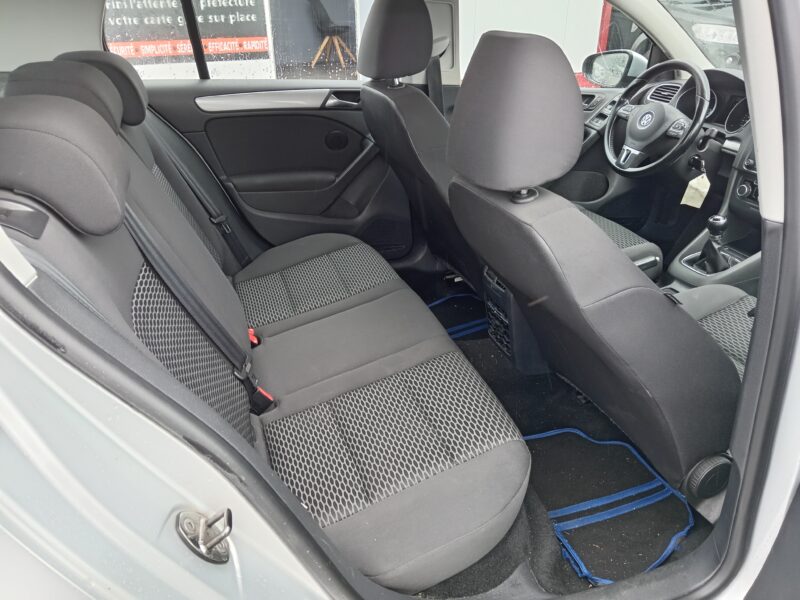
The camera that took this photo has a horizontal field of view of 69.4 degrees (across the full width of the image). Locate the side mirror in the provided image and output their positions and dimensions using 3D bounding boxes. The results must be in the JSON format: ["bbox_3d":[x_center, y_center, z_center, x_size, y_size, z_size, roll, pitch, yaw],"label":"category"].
[{"bbox_3d":[0.873,-0.945,2.352,0.130,0.148,0.215,-22,35,-34],"label":"side mirror"}]

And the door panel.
[{"bbox_3d":[-0.360,-0.379,1.875,0.850,0.650,0.130,-10,30,-17],"label":"door panel"}]

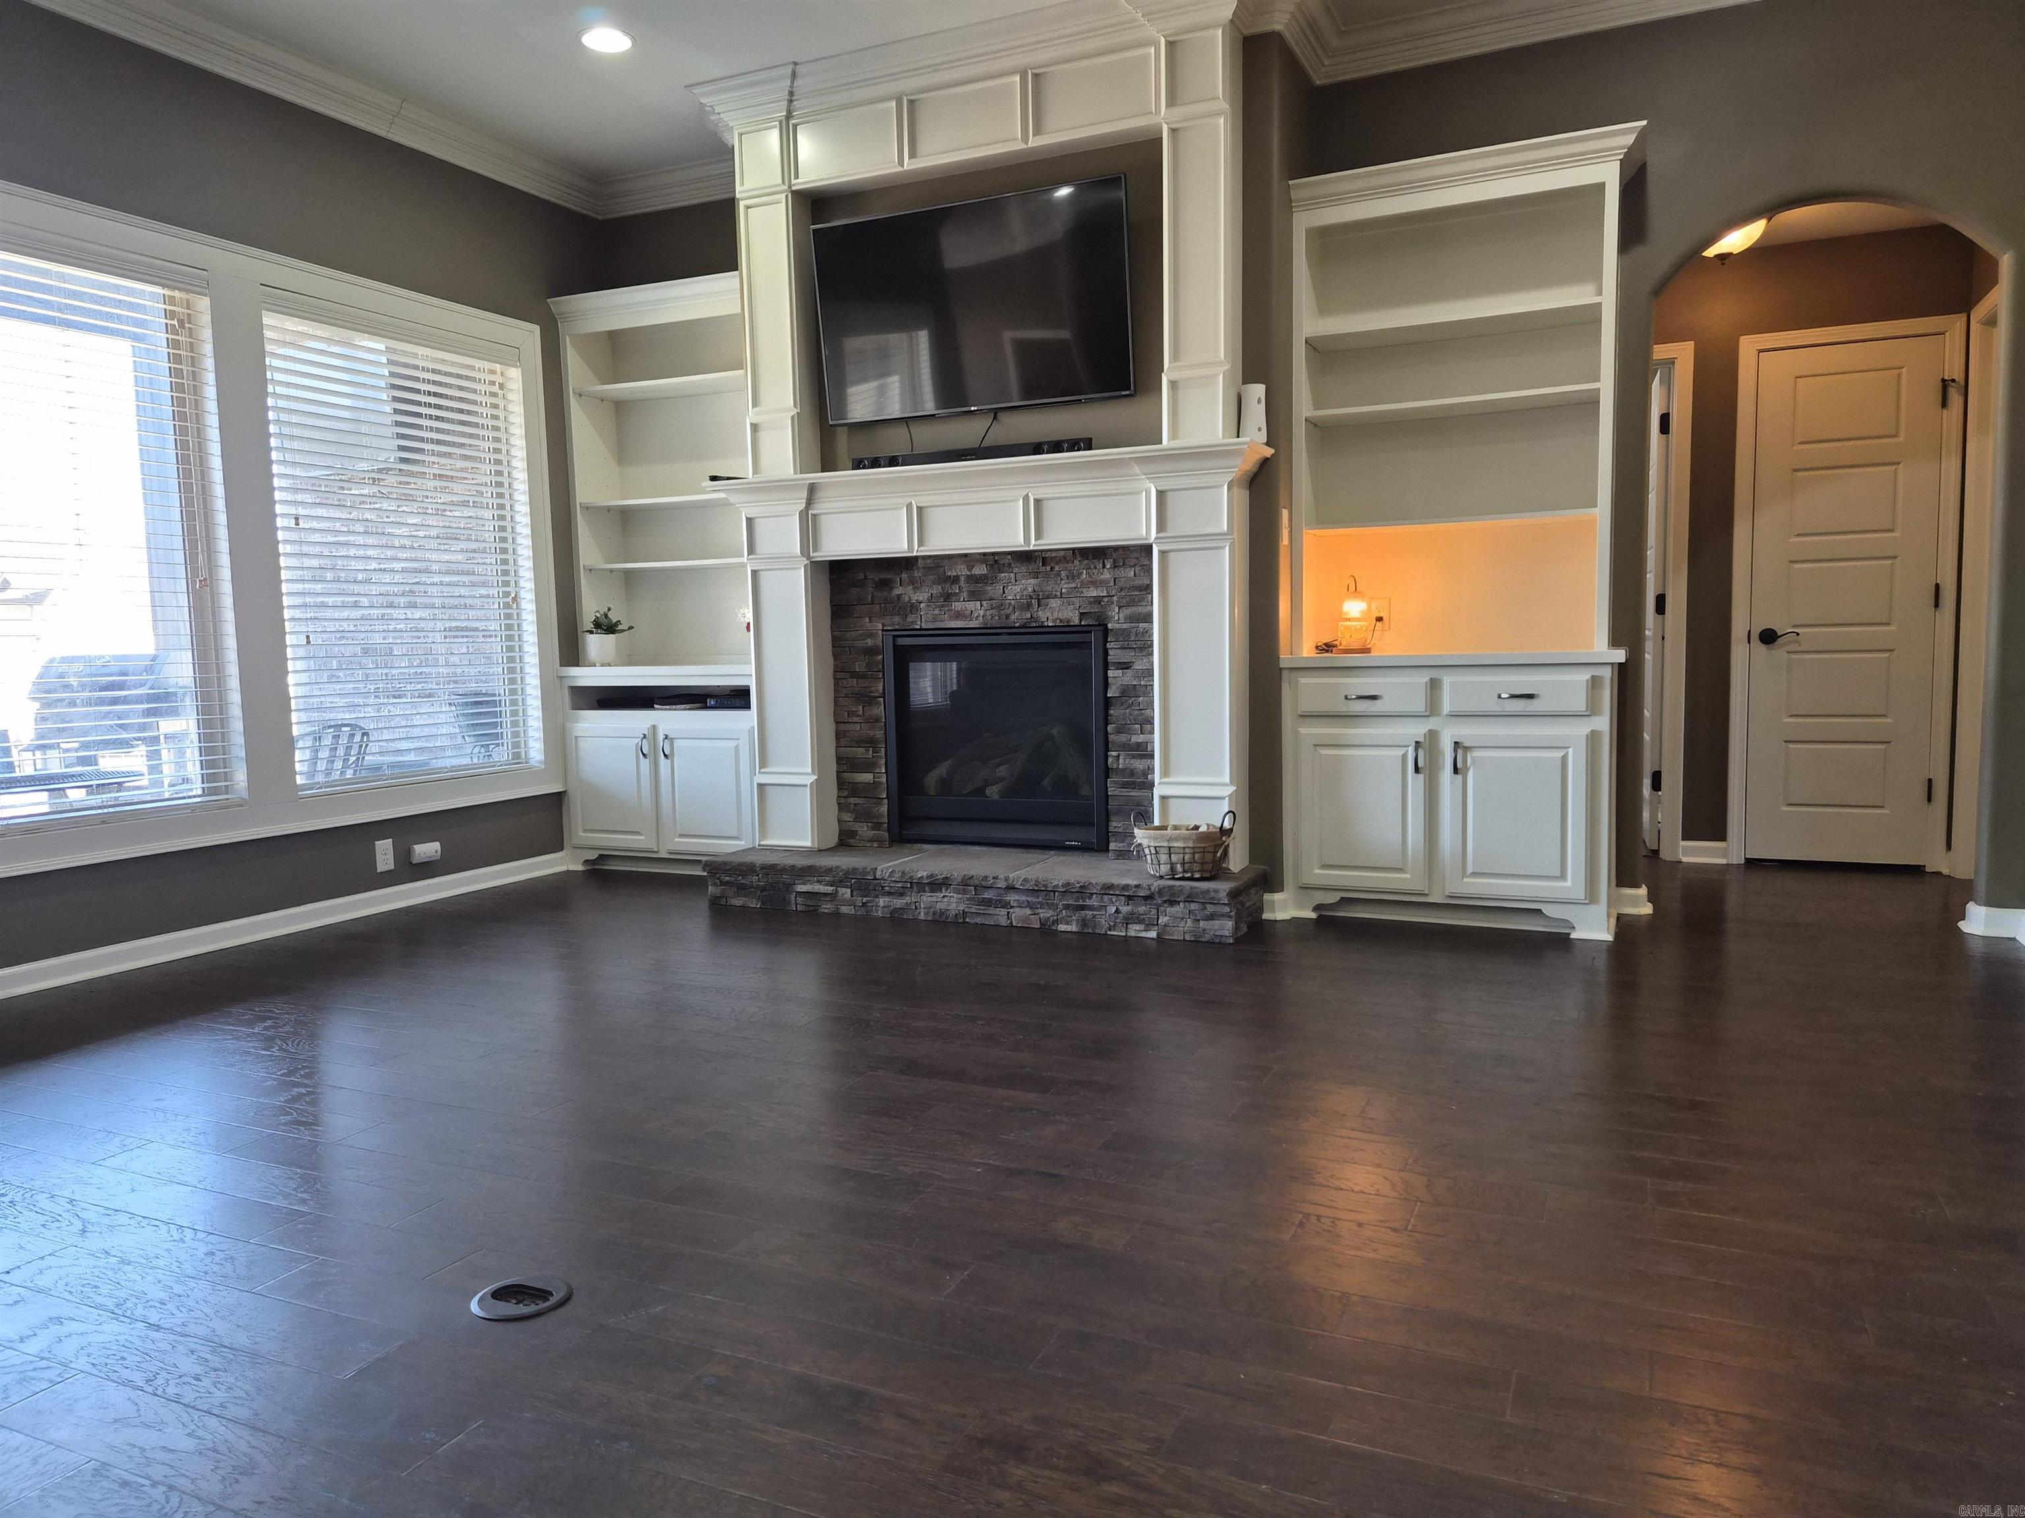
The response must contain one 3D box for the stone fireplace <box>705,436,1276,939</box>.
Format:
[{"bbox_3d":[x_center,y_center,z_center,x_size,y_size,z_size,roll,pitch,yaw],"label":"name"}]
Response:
[{"bbox_3d":[-0.157,-0.231,4.690,2.099,1.548,0.463,1,6,25],"label":"stone fireplace"}]

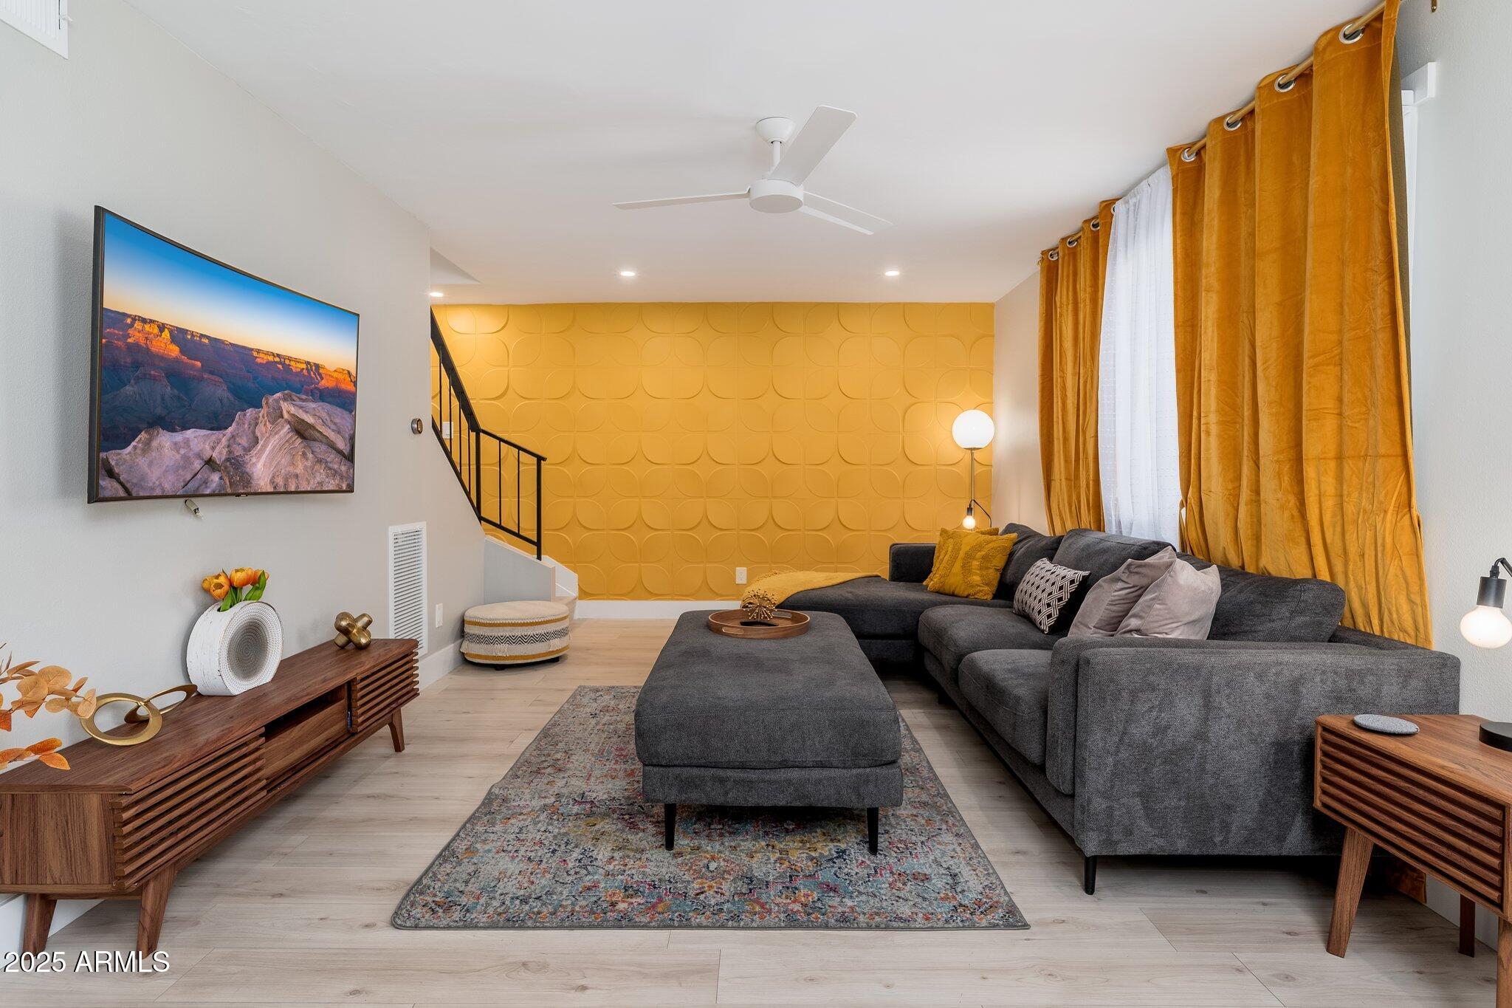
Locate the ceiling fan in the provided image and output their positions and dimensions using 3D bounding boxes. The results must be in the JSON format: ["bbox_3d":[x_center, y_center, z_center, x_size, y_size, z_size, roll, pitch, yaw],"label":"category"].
[{"bbox_3d":[0.032,-1.254,2.747,1.180,0.300,1.170,0,3,0],"label":"ceiling fan"}]

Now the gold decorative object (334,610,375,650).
[{"bbox_3d":[-1.574,0.495,2.988,0.150,0.145,0.145,0,3,0],"label":"gold decorative object"}]

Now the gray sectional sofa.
[{"bbox_3d":[0.874,0.576,3.433,1.850,0.845,2.930,0,3,0],"label":"gray sectional sofa"}]

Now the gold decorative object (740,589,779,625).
[{"bbox_3d":[0.016,0.466,3.424,0.165,0.155,0.165,0,3,0],"label":"gold decorative object"}]

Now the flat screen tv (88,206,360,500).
[{"bbox_3d":[-1.642,-0.380,2.418,0.090,0.705,1.230,3,3,0],"label":"flat screen tv"}]

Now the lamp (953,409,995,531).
[{"bbox_3d":[1.535,0.122,5.368,0.310,1.579,0.310,0,3,0],"label":"lamp"}]

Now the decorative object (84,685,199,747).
[{"bbox_3d":[-1.625,0.558,2.079,0.220,0.100,0.360,0,3,0],"label":"decorative object"}]

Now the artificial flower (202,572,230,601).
[{"bbox_3d":[-1.632,0.248,2.286,0.080,0.088,0.080,0,3,0],"label":"artificial flower"}]

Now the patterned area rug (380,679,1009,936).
[{"bbox_3d":[-0.126,1.014,2.954,1.600,0.012,2.120,0,3,0],"label":"patterned area rug"}]

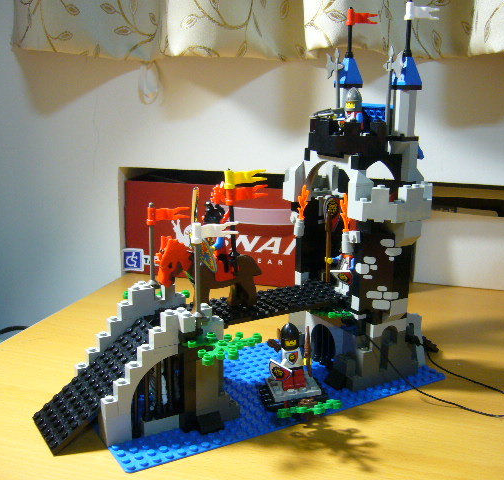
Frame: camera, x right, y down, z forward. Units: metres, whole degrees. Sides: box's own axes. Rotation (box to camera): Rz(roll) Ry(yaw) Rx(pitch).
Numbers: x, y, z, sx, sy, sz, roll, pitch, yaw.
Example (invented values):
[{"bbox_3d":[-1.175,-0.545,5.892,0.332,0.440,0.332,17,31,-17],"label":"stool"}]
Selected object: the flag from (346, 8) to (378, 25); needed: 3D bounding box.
[{"bbox_3d":[0.087,-0.175,0.511,0.031,0.013,0.007,-8,16,-33],"label":"flag"}]

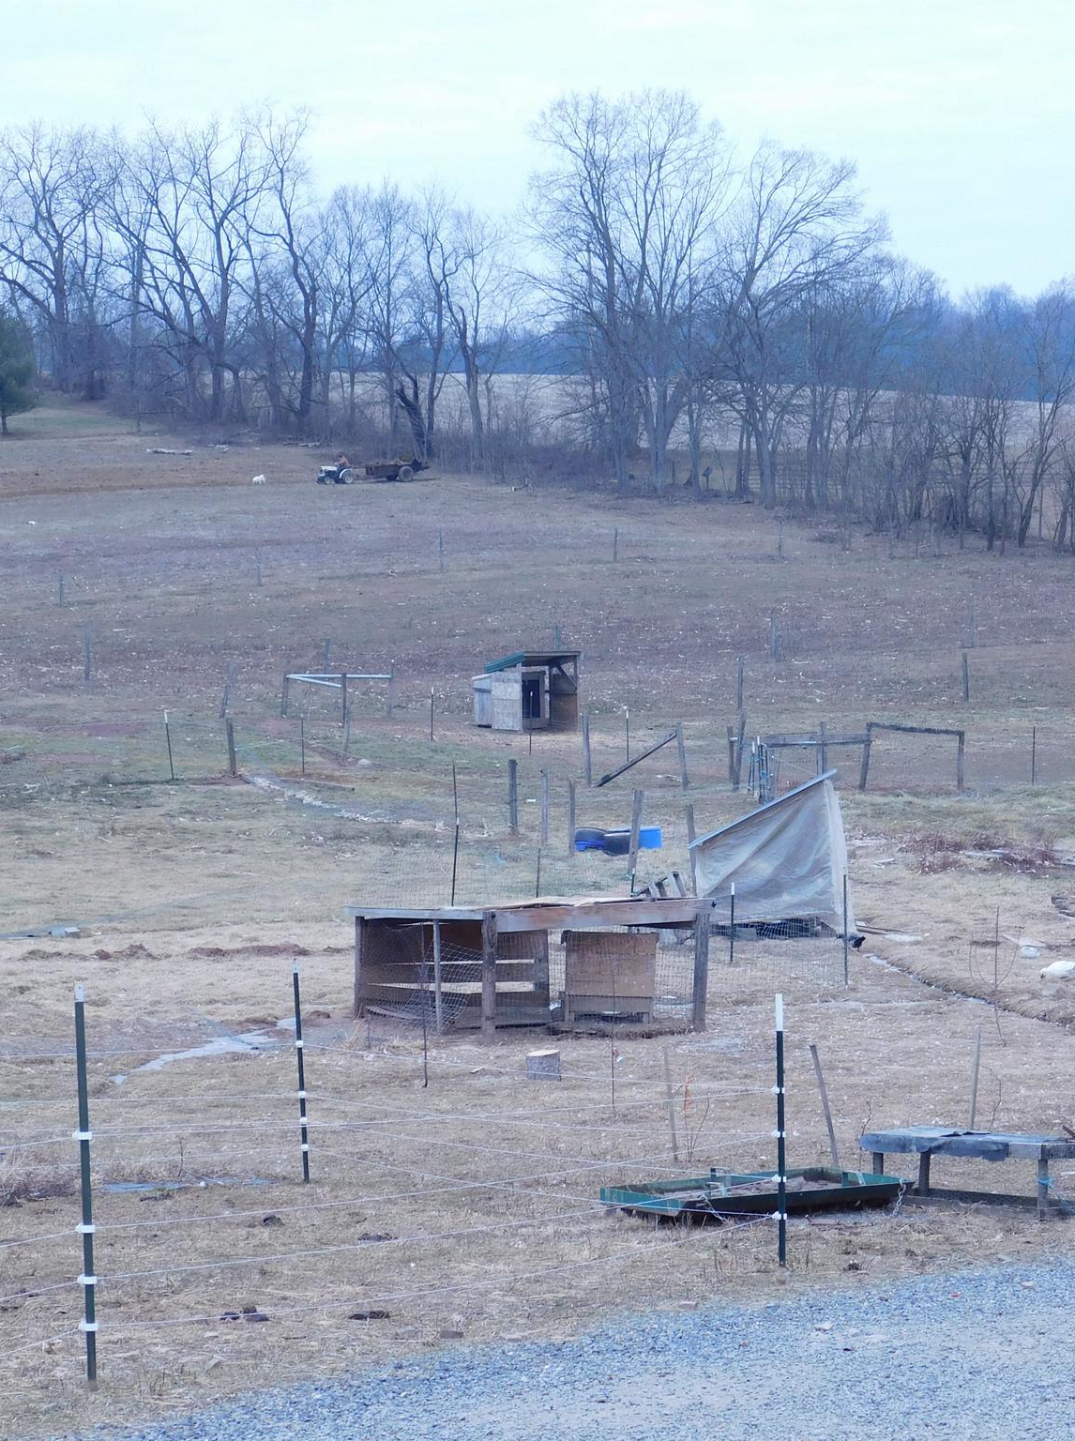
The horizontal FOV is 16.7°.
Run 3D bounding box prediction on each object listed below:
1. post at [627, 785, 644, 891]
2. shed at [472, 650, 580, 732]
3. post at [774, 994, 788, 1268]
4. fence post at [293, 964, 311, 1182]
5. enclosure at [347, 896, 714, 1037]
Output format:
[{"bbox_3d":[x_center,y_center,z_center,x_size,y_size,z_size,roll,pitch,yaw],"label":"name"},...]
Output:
[{"bbox_3d":[1.463,1.763,54.500,0.130,1.540,0.130,3,1,0],"label":"post"},{"bbox_3d":[-0.276,-0.718,88.000,1.750,1.950,2.100,-1,1,-34],"label":"shed"},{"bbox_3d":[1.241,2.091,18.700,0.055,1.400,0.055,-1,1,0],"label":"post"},{"bbox_3d":[-1.550,2.320,24.100,0.055,1.420,0.055,-3,1,0],"label":"fence post"},{"bbox_3d":[-0.085,2.495,37.800,2.750,1.250,2.550,-1,1,-33],"label":"enclosure"}]

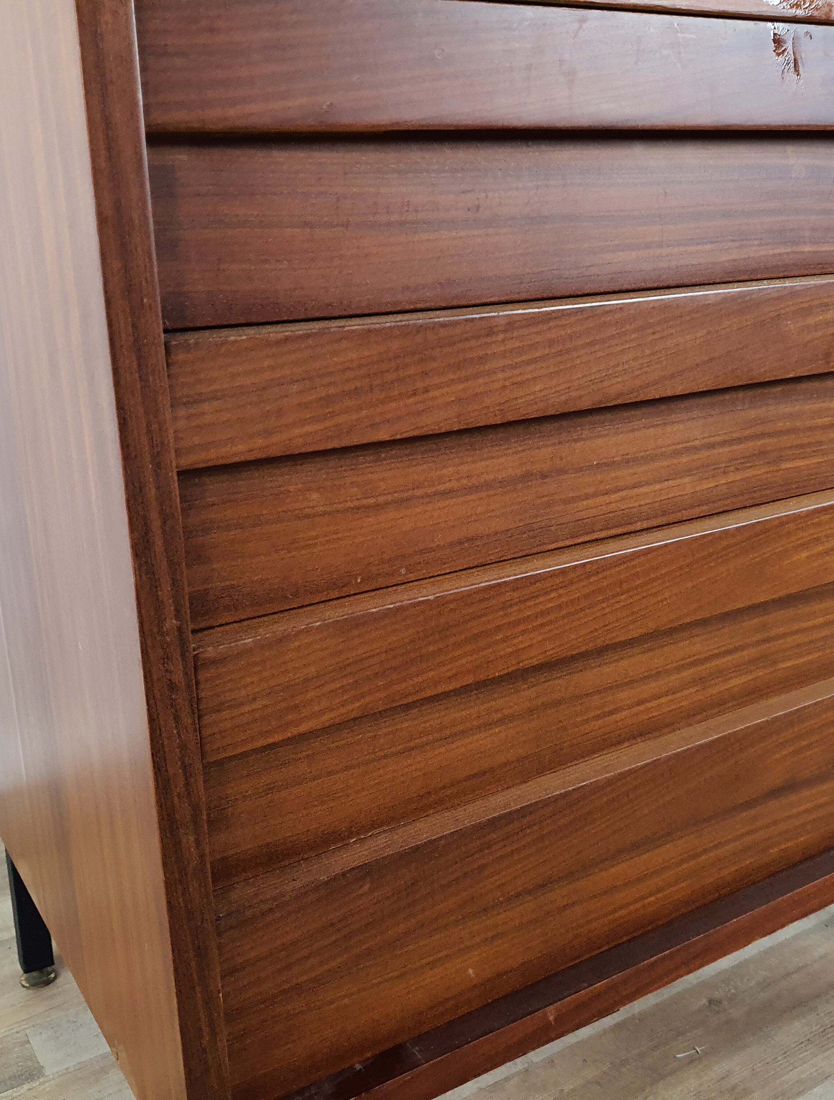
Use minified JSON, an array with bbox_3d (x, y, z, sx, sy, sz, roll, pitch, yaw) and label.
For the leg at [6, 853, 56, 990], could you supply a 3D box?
[{"bbox_3d":[-0.322,0.267,0.904,0.028,0.201,0.028,-11,18,-30],"label":"leg"}]

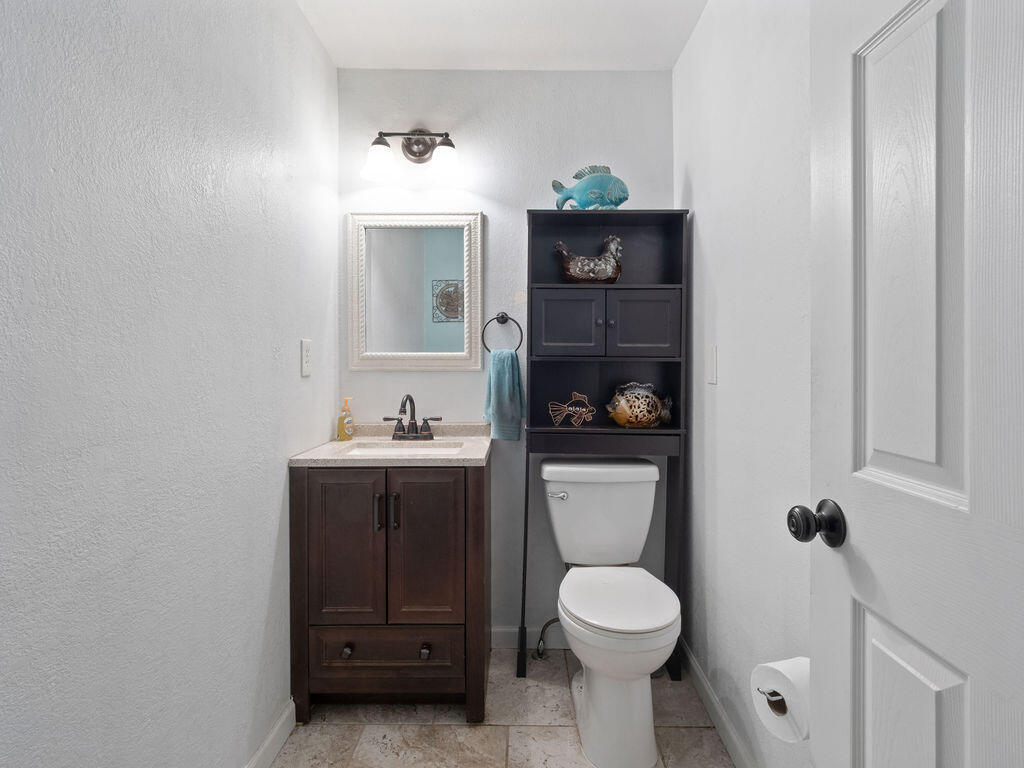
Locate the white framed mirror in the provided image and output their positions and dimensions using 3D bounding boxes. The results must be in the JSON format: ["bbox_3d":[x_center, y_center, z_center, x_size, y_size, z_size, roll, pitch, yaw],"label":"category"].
[{"bbox_3d":[-0.392,-0.374,2.157,0.543,0.638,0.028,0,1,1],"label":"white framed mirror"}]

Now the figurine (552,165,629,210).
[{"bbox_3d":[0.298,-0.736,2.020,0.287,0.190,0.100,0,1,5],"label":"figurine"}]

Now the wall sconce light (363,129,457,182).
[{"bbox_3d":[-0.397,-0.902,2.087,0.370,0.243,0.172,0,1,1],"label":"wall sconce light"}]

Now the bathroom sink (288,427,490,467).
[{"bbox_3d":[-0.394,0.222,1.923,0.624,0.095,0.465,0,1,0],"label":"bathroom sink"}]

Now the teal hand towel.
[{"bbox_3d":[-0.026,0.043,2.105,0.168,0.355,0.080,0,1,0],"label":"teal hand towel"}]

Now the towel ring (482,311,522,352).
[{"bbox_3d":[-0.036,-0.196,2.125,0.160,0.178,0.062,0,1,0],"label":"towel ring"}]

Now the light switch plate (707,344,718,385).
[{"bbox_3d":[0.652,-0.061,1.730,0.008,0.122,0.080,0,1,1],"label":"light switch plate"}]

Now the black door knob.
[{"bbox_3d":[0.468,0.217,0.830,0.064,0.069,0.069,0,1,1],"label":"black door knob"}]

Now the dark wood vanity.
[{"bbox_3d":[-0.401,0.661,1.947,0.638,0.855,0.452,0,1,1],"label":"dark wood vanity"}]

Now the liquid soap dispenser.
[{"bbox_3d":[-0.636,0.132,2.040,0.053,0.168,0.064,1,2,44],"label":"liquid soap dispenser"}]

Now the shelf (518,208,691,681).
[{"bbox_3d":[0.334,0.218,2.035,0.600,1.710,0.200,1,1,1],"label":"shelf"}]

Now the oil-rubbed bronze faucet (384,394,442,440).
[{"bbox_3d":[-0.388,0.129,2.040,0.228,0.178,0.143,0,1,3],"label":"oil-rubbed bronze faucet"}]

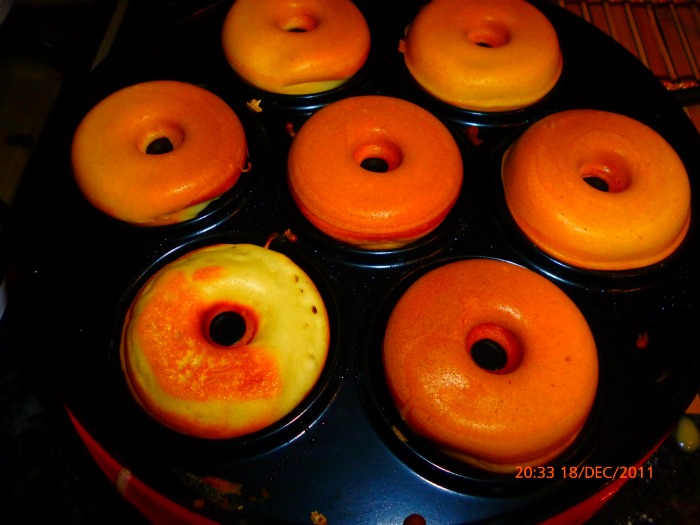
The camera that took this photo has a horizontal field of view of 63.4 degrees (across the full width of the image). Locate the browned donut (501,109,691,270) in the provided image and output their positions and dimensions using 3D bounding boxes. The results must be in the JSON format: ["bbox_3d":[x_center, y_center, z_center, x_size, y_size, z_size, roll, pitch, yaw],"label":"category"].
[{"bbox_3d":[0.099,-0.030,0.230,0.073,0.028,0.073,1,60,-1],"label":"browned donut"}]

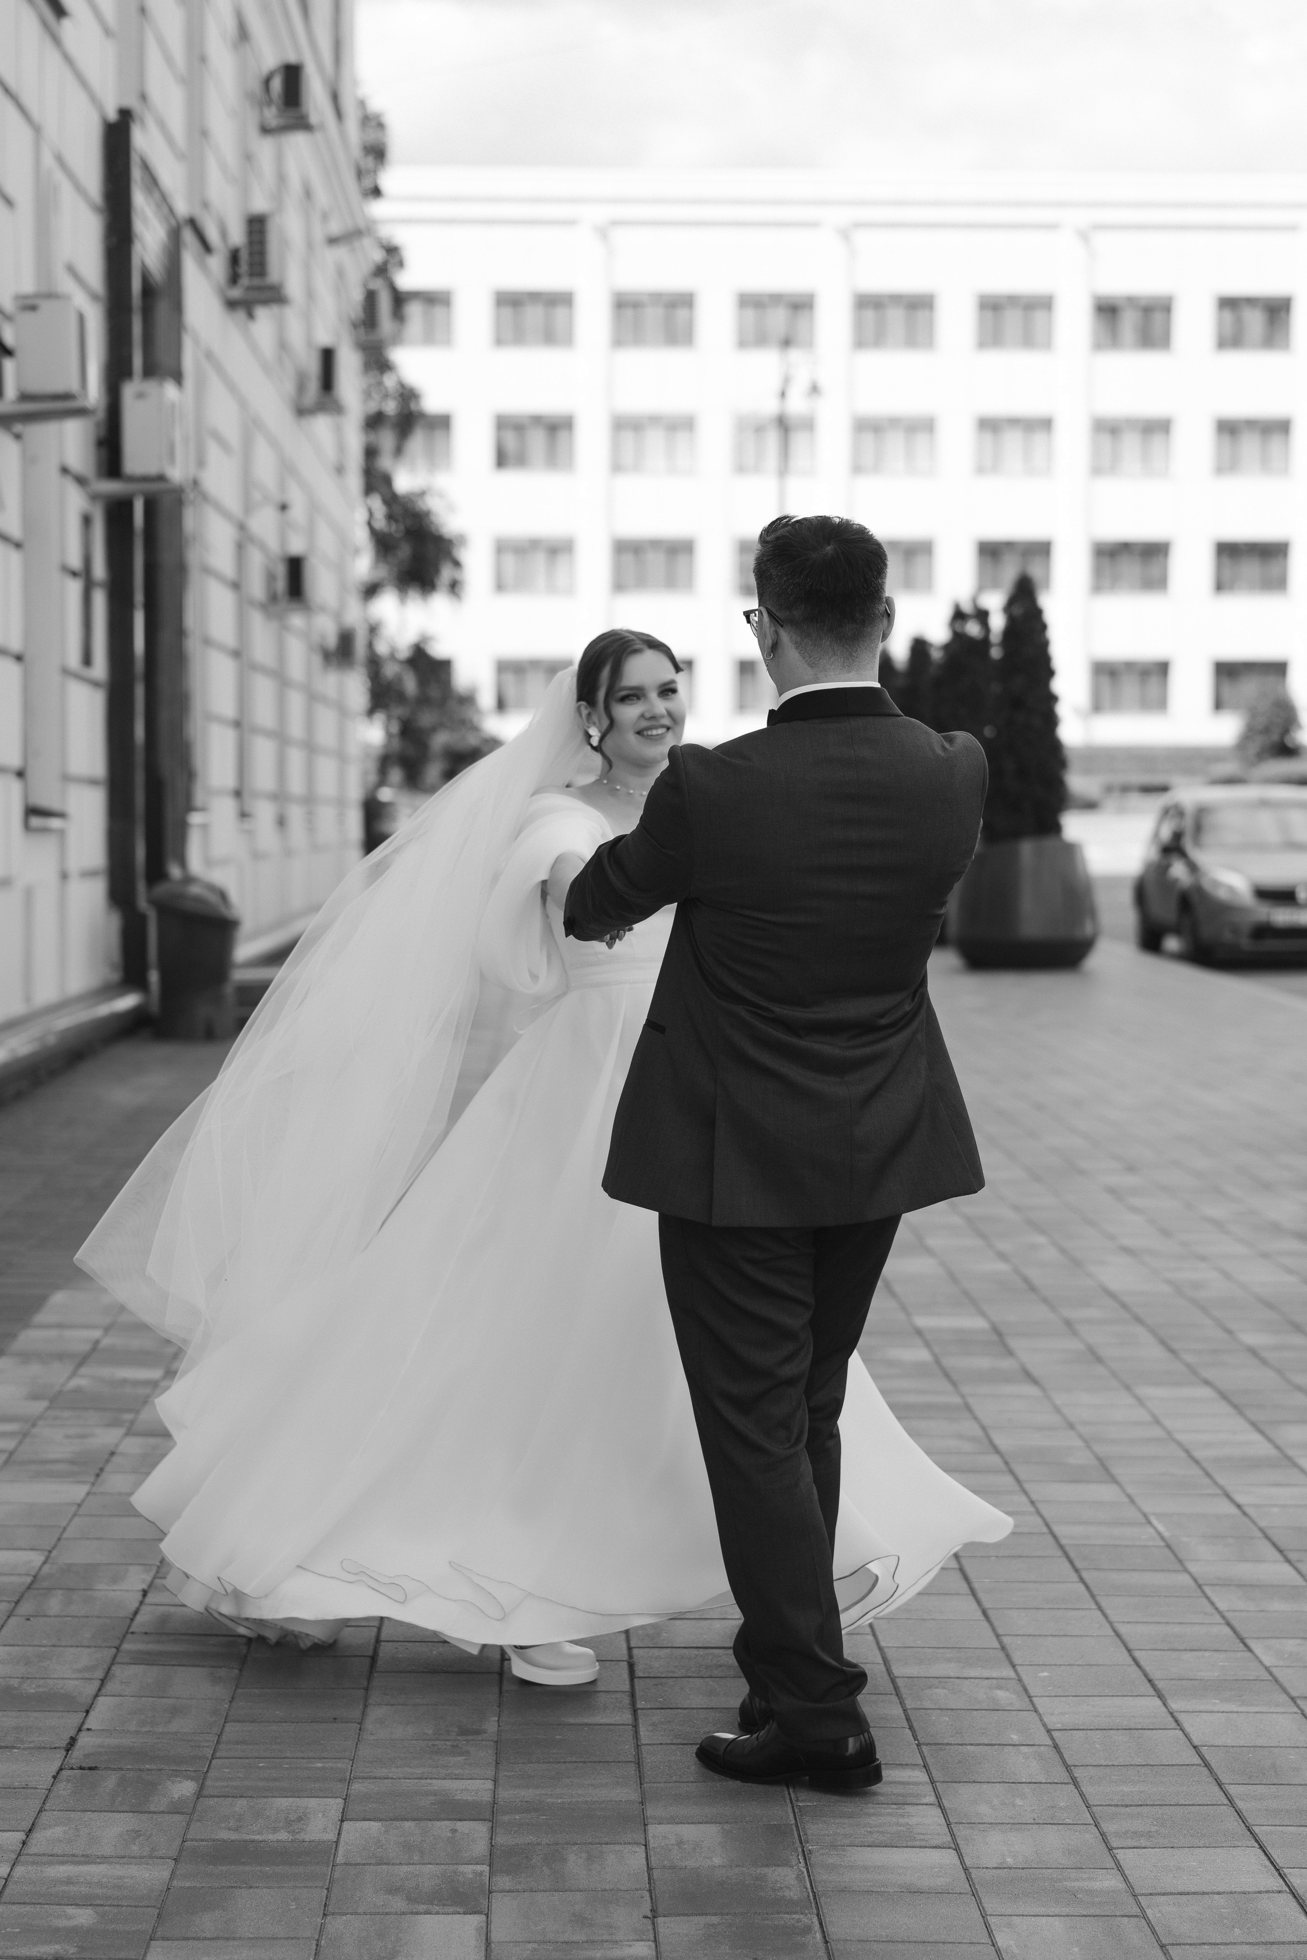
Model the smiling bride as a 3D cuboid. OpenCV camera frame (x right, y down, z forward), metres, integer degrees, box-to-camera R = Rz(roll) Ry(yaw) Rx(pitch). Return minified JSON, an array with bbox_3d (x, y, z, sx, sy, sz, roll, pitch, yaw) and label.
[{"bbox_3d":[-0.170,0.270,4.870,1.380,1.660,1.080,-2,4,-27],"label":"smiling bride"}]

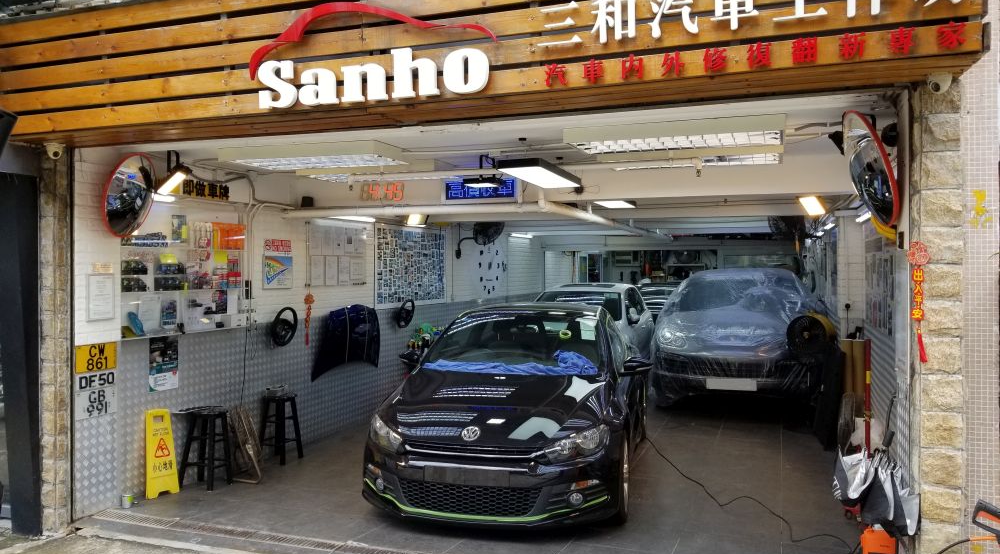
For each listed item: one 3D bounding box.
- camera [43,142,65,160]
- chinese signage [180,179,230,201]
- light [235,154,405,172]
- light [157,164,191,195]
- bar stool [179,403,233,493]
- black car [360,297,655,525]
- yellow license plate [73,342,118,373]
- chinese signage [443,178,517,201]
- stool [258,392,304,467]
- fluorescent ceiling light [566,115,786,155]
[{"bbox_3d":[-2.817,-0.792,4.750,0.120,0.105,0.120,-1,1,-37],"label":"camera"},{"bbox_3d":[-2.388,-0.708,6.100,0.030,0.150,0.580,0,1,20],"label":"chinese signage"},{"bbox_3d":[-1.295,-0.846,5.325,1.216,0.089,0.562,0,1,19],"label":"light"},{"bbox_3d":[-2.318,-0.702,5.350,0.220,0.080,0.230,-45,3,-4],"label":"light"},{"bbox_3d":[-2.302,1.335,5.883,0.320,0.600,0.320,0,0,21],"label":"bar stool"},{"bbox_3d":[0.254,0.938,6.389,1.900,1.400,4.250,0,0,13],"label":"black car"},{"bbox_3d":[-2.758,0.555,5.134,0.012,0.180,0.325,0,0,21],"label":"yellow license plate"},{"bbox_3d":[-0.167,-0.750,6.439,0.700,0.205,0.060,0,0,21],"label":"chinese signage"},{"bbox_3d":[-1.960,1.338,6.690,0.310,0.590,0.310,0,1,20],"label":"stool"},{"bbox_3d":[1.062,-0.843,4.539,1.233,0.084,0.563,0,1,20],"label":"fluorescent ceiling light"}]

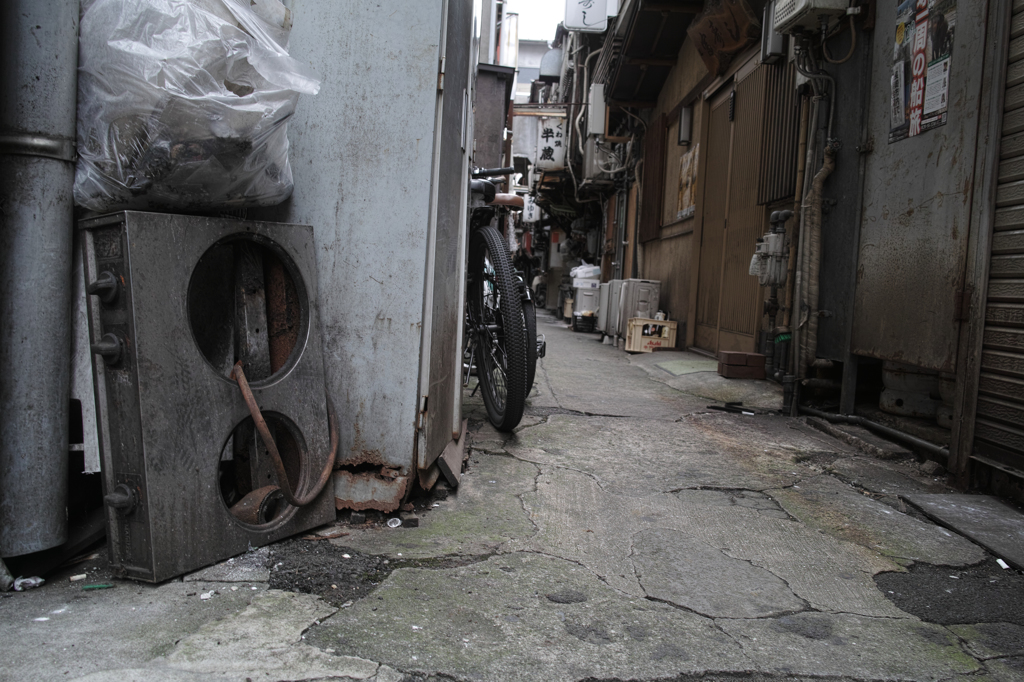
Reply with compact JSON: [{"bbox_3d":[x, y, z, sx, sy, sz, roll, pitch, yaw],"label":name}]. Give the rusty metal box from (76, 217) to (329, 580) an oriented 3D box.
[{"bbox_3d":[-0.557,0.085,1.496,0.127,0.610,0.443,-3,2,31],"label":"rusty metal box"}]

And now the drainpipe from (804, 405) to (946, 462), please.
[{"bbox_3d":[1.427,0.338,3.198,0.090,0.050,0.963,2,4,-7],"label":"drainpipe"}]

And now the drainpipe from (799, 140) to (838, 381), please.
[{"bbox_3d":[1.421,-0.381,3.753,0.110,1.114,0.100,3,4,-1],"label":"drainpipe"}]

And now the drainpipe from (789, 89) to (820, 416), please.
[{"bbox_3d":[1.345,-0.396,3.651,0.040,1.440,0.040,3,4,-1],"label":"drainpipe"}]

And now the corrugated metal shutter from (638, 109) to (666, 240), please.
[{"bbox_3d":[1.394,-1.598,7.956,0.070,1.200,0.930,3,4,-1],"label":"corrugated metal shutter"}]

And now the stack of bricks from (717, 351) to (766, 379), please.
[{"bbox_3d":[1.256,0.131,4.352,0.210,0.126,0.200,3,4,-1],"label":"stack of bricks"}]

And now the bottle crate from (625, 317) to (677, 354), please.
[{"bbox_3d":[1.242,-0.051,7.112,0.385,0.288,0.325,3,4,-1],"label":"bottle crate"}]

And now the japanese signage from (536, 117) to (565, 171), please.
[{"bbox_3d":[0.544,-2.737,11.110,0.390,0.710,0.220,3,4,-1],"label":"japanese signage"}]

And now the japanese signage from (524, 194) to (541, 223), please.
[{"bbox_3d":[0.458,-3.003,18.100,0.360,0.630,0.200,3,4,-1],"label":"japanese signage"}]

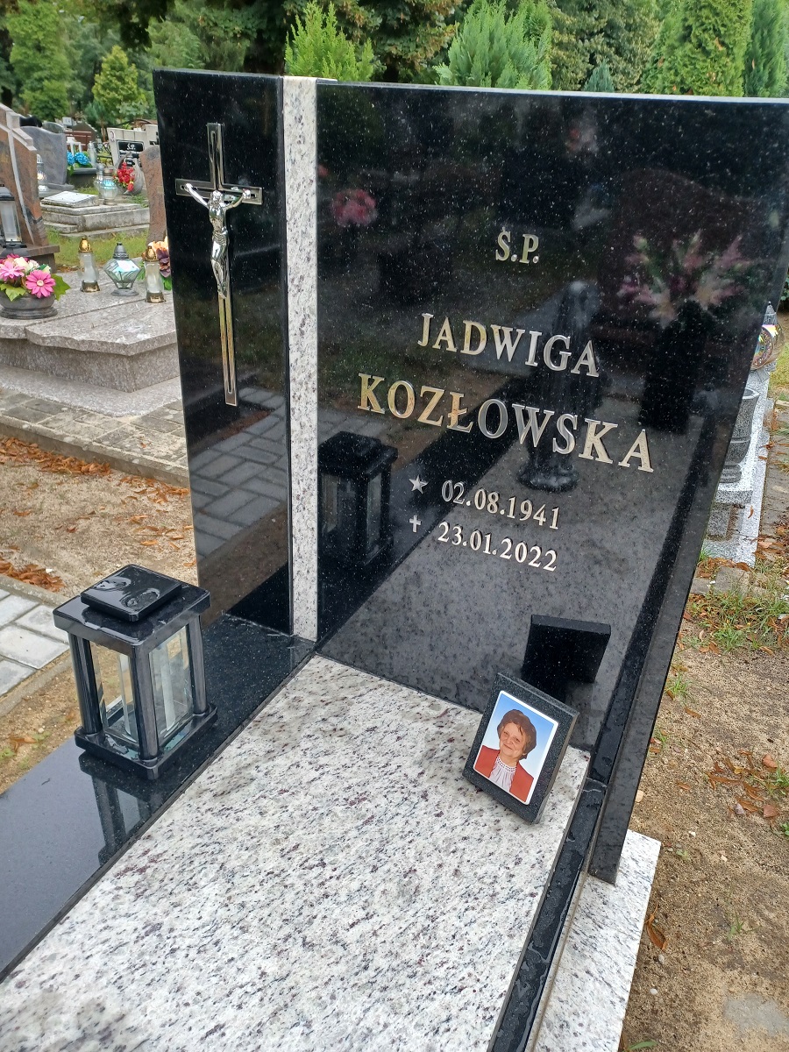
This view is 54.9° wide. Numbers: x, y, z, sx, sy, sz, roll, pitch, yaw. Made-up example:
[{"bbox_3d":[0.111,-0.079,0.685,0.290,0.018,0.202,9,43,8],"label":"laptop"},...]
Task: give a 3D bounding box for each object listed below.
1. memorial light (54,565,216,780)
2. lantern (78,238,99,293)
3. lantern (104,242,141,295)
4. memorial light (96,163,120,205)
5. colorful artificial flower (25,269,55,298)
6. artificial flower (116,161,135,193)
[{"bbox_3d":[-0.342,0.190,1.026,0.136,0.251,0.136,15,31,21],"label":"memorial light"},{"bbox_3d":[-1.502,-1.280,3.715,0.090,0.243,0.090,-8,30,-19],"label":"lantern"},{"bbox_3d":[-1.322,-1.249,3.685,0.176,0.235,0.176,-7,30,-18],"label":"lantern"},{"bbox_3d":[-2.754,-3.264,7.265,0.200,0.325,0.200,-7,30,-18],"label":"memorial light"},{"bbox_3d":[-1.513,-1.035,3.245,0.120,0.120,0.055,-10,31,-22],"label":"colorful artificial flower"},{"bbox_3d":[-2.792,-3.620,7.894,0.180,0.270,0.150,-6,30,-17],"label":"artificial flower"}]

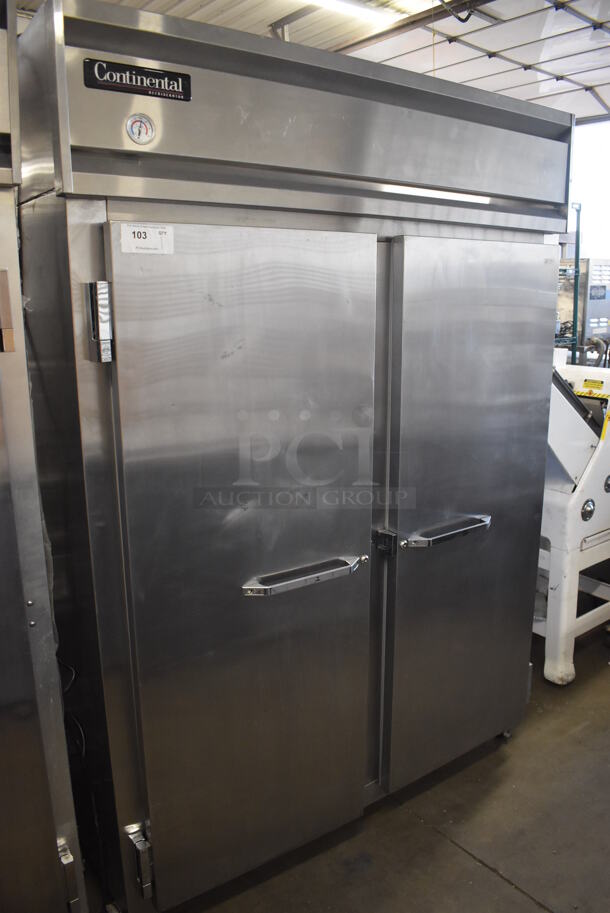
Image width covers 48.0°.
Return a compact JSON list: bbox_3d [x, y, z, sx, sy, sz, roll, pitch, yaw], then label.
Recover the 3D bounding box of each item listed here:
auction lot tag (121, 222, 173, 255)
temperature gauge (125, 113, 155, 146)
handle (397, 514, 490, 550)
[{"bbox_3d":[-0.293,-0.406,1.280,0.101,0.052,0.002,-8,17,-29],"label":"auction lot tag"},{"bbox_3d":[-0.290,-0.585,1.224,0.055,0.055,0.013,-9,16,-33],"label":"temperature gauge"},{"bbox_3d":[0.384,0.207,1.847,0.345,0.030,0.072,-9,16,-33],"label":"handle"}]

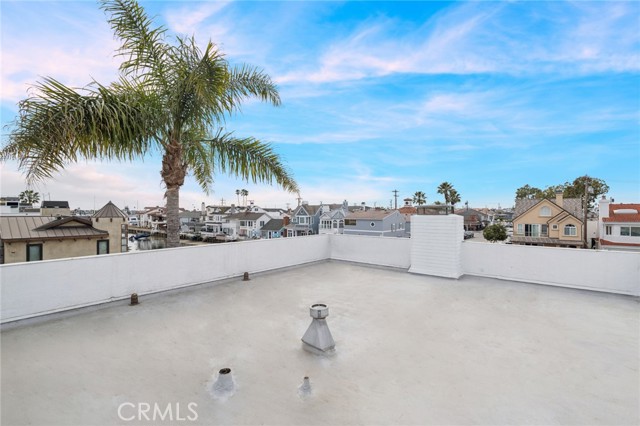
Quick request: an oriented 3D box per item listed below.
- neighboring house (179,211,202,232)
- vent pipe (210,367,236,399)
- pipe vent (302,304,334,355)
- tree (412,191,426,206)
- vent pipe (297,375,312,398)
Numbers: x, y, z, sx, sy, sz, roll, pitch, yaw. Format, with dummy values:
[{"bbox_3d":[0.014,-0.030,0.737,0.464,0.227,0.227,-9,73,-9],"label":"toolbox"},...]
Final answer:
[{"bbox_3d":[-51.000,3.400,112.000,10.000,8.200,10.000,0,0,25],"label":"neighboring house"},{"bbox_3d":[-0.855,1.468,2.500,0.200,0.165,0.200,0,0,0],"label":"vent pipe"},{"bbox_3d":[-0.010,1.311,3.250,0.390,0.480,0.220,0,0,42],"label":"pipe vent"},{"bbox_3d":[26.400,0.900,75.000,3.500,13.200,3.500,0,0,0],"label":"tree"},{"bbox_3d":[-0.131,1.485,2.450,0.125,0.130,0.125,0,0,0],"label":"vent pipe"}]

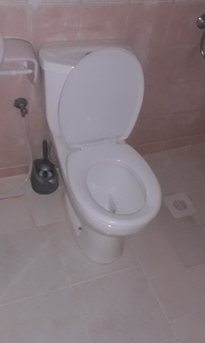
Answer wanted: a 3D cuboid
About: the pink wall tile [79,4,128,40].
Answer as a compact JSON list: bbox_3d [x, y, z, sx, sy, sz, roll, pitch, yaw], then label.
[{"bbox_3d":[0.006,-0.581,1.459,0.199,0.199,0.010,-10,49,-19],"label":"pink wall tile"}]

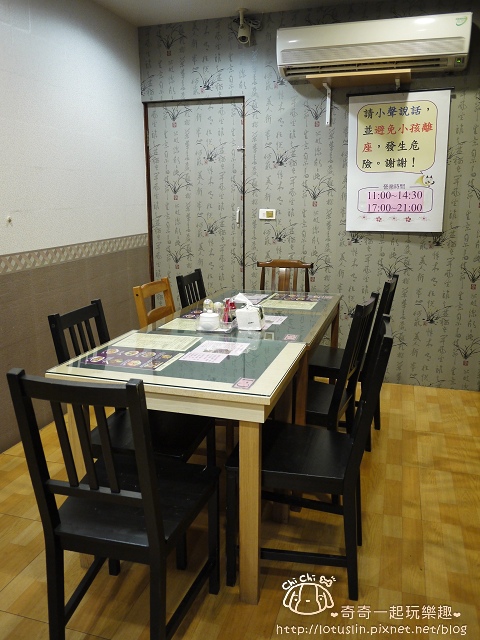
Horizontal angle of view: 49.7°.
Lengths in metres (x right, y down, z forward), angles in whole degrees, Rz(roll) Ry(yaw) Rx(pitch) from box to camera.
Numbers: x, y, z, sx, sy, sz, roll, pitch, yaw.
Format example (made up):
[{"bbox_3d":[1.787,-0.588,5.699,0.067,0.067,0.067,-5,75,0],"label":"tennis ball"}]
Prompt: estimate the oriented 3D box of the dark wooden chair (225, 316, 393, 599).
[{"bbox_3d":[0.245,0.444,1.804,0.490,0.900,0.420,4,13,15],"label":"dark wooden chair"}]

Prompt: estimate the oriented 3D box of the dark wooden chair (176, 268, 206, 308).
[{"bbox_3d":[-0.059,0.188,2.939,0.490,0.900,0.420,3,13,13],"label":"dark wooden chair"}]

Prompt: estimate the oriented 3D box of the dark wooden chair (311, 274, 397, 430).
[{"bbox_3d":[0.574,0.209,2.843,0.490,0.900,0.420,5,14,22],"label":"dark wooden chair"}]

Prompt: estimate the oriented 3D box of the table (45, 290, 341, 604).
[{"bbox_3d":[-0.011,0.369,2.502,0.759,0.740,1.786,4,13,17],"label":"table"}]

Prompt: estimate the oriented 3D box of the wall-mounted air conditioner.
[{"bbox_3d":[0.808,-1.675,3.234,1.130,0.275,0.220,3,13,15],"label":"wall-mounted air conditioner"}]

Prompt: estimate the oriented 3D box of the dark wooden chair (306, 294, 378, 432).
[{"bbox_3d":[0.306,0.338,2.273,0.490,0.900,0.420,6,14,24],"label":"dark wooden chair"}]

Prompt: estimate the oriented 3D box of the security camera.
[{"bbox_3d":[0.025,-1.905,3.375,0.085,0.215,0.130,-1,13,-4],"label":"security camera"}]

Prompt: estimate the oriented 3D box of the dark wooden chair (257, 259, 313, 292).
[{"bbox_3d":[0.257,0.085,3.413,0.430,0.890,0.480,3,13,14],"label":"dark wooden chair"}]

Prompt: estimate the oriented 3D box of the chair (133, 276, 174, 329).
[{"bbox_3d":[-0.211,0.276,2.552,0.480,0.900,0.400,4,13,19],"label":"chair"}]

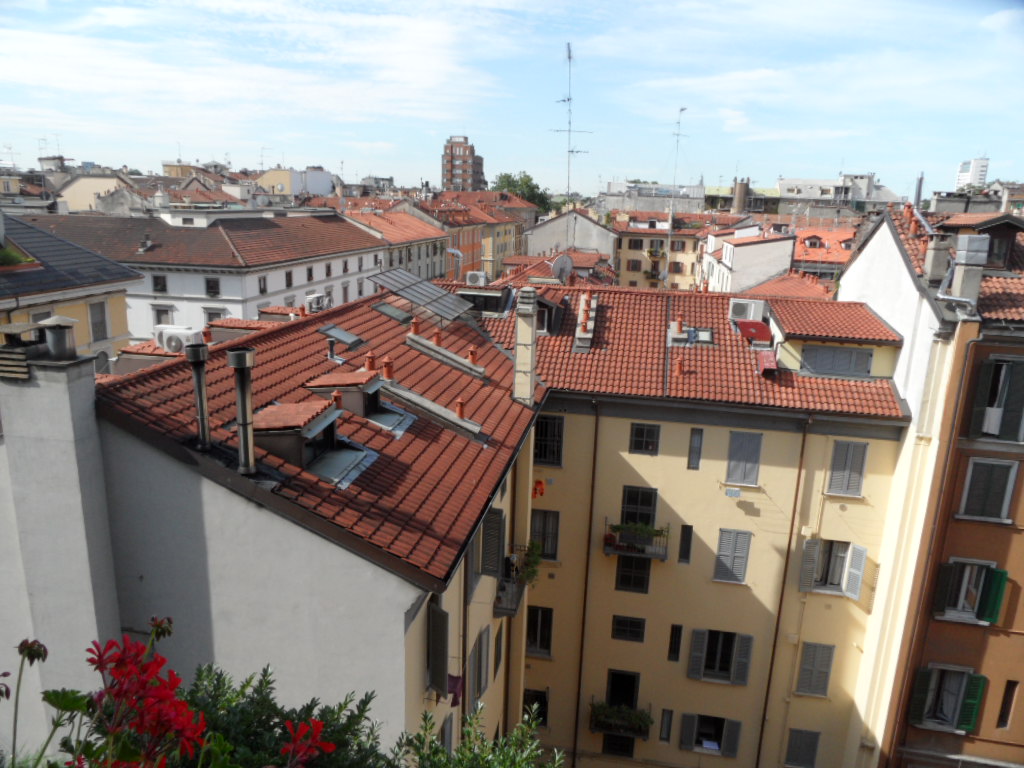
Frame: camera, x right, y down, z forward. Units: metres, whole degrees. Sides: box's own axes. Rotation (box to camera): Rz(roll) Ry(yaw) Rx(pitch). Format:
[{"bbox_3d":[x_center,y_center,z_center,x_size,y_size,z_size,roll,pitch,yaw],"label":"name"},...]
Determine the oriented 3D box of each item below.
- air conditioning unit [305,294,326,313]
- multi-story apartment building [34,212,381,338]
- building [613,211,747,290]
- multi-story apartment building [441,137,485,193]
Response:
[{"bbox_3d":[-6.620,-2.690,23.900,0.290,0.570,0.820,5,14,12],"label":"air conditioning unit"},{"bbox_3d":[-31.575,-7.738,75.992,26.000,20.750,36.000,4,14,7],"label":"multi-story apartment building"},{"bbox_3d":[26.496,-16.634,115.940,21.000,22.700,15.000,4,14,8],"label":"building"},{"bbox_3d":[-17.325,-66.214,260.525,12.000,45.300,20.000,4,14,9],"label":"multi-story apartment building"}]

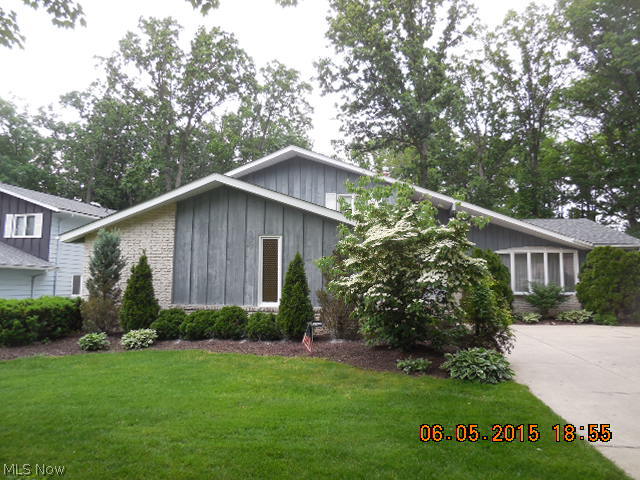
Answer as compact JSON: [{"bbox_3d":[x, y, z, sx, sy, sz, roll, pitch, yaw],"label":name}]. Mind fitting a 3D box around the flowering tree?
[{"bbox_3d":[1.535,0.474,8.600,3.050,3.050,2.800,1,-6,0],"label":"flowering tree"}]

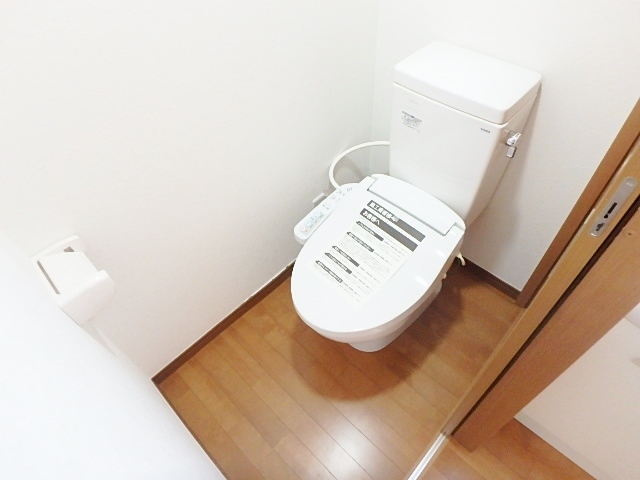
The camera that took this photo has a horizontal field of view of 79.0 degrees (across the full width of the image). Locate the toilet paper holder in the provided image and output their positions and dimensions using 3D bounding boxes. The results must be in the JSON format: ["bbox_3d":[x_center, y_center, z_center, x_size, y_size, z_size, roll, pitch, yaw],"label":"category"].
[{"bbox_3d":[-0.489,0.078,0.787,0.154,0.079,0.096,35,60,29],"label":"toilet paper holder"}]

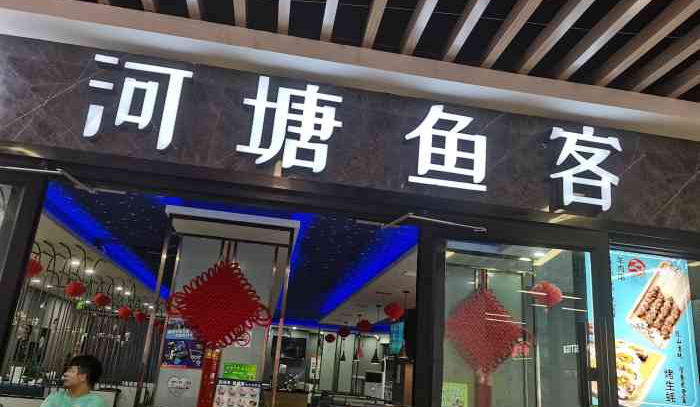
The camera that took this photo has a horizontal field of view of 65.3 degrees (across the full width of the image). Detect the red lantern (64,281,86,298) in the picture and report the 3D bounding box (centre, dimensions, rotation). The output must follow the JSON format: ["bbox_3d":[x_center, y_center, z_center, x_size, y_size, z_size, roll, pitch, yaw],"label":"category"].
[{"bbox_3d":[-3.483,1.091,6.928,0.280,0.210,0.280,7,-17,-7],"label":"red lantern"}]

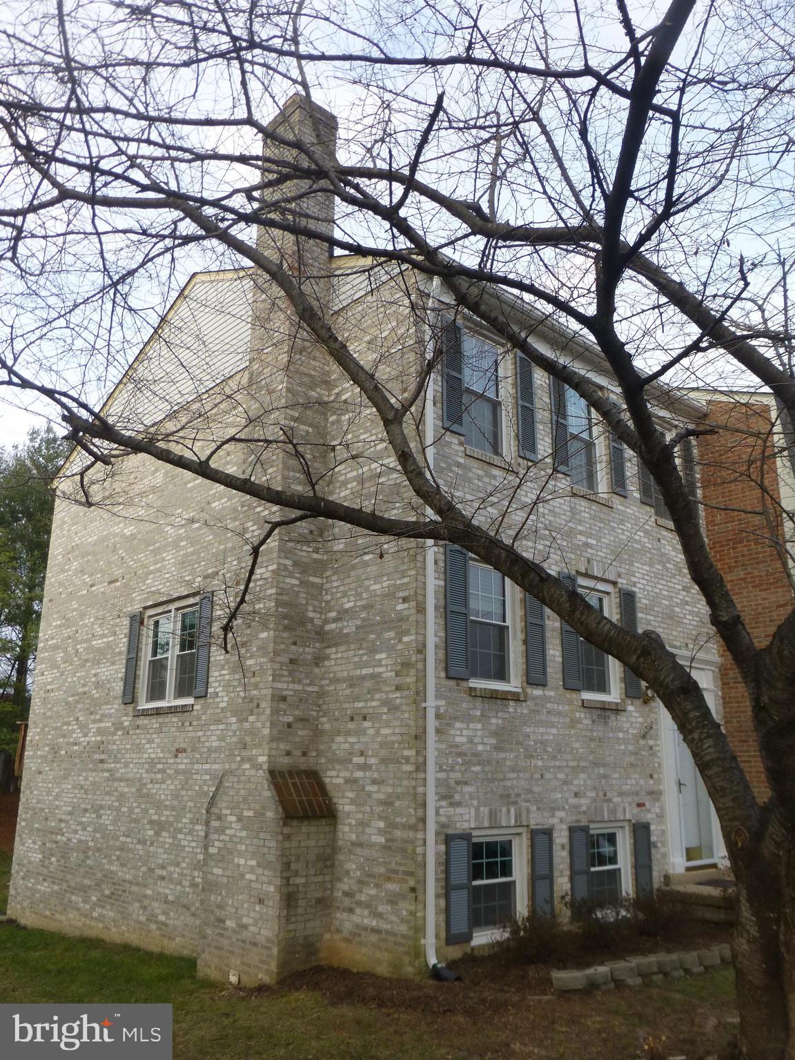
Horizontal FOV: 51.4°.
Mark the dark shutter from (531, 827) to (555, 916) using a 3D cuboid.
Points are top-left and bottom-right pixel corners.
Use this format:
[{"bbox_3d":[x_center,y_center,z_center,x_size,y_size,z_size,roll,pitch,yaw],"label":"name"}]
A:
[{"bbox_3d":[1.524,3.636,8.676,0.358,0.955,0.045,15,-21,-40],"label":"dark shutter"}]

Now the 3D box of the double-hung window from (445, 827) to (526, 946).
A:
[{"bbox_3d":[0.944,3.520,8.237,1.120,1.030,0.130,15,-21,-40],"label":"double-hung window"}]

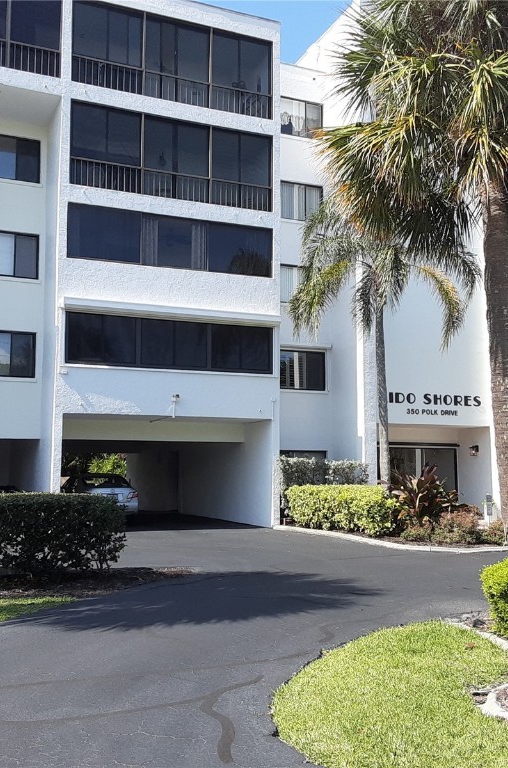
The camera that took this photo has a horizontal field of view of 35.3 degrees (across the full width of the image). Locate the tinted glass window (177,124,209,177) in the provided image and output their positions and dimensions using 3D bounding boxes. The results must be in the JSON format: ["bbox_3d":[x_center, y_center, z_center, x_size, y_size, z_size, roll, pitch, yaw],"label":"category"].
[{"bbox_3d":[-1.649,-6.324,21.647,0.943,1.421,0.100,3,-6,-23],"label":"tinted glass window"}]

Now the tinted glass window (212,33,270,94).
[{"bbox_3d":[-0.342,-9.256,23.025,1.867,1.627,0.100,3,-7,-24],"label":"tinted glass window"}]

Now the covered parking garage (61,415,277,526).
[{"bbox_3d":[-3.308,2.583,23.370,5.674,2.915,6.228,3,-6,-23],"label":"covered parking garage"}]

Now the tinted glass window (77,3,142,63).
[{"bbox_3d":[-3.807,-9.187,20.986,1.857,1.526,0.100,3,-6,-23],"label":"tinted glass window"}]

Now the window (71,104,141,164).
[{"bbox_3d":[-3.903,-6.606,21.167,1.894,1.528,0.100,3,-7,-24],"label":"window"}]

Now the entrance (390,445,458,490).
[{"bbox_3d":[5.932,3.306,27.956,3.137,2.172,0.346,3,-6,-23],"label":"entrance"}]

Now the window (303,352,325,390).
[{"bbox_3d":[1.907,-0.413,25.343,0.797,1.232,0.100,3,-7,-24],"label":"window"}]

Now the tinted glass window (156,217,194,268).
[{"bbox_3d":[-2.138,-3.795,21.653,1.067,1.356,0.100,3,-7,-24],"label":"tinted glass window"}]

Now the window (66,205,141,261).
[{"bbox_3d":[-3.808,-3.830,20.462,1.873,1.390,0.100,3,-6,-23],"label":"window"}]

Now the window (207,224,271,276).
[{"bbox_3d":[-0.358,-3.683,21.953,1.927,1.376,0.100,3,-6,-23],"label":"window"}]

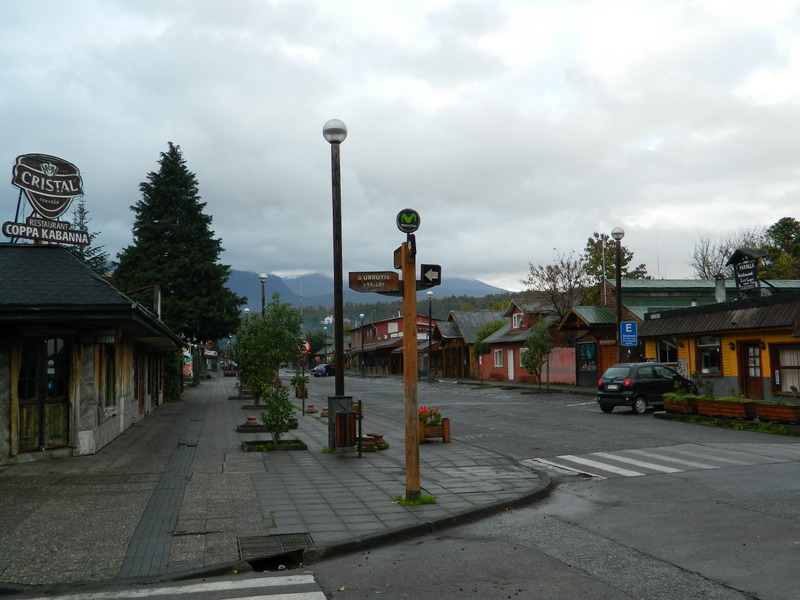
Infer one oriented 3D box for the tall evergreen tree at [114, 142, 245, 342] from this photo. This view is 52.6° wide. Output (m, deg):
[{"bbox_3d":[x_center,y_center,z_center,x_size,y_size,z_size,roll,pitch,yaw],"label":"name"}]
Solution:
[{"bbox_3d":[-15.196,-2.458,56.000,9.200,16.900,9.200,0,-4,-12],"label":"tall evergreen tree"}]

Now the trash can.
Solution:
[{"bbox_3d":[-0.888,2.129,13.350,0.360,0.590,0.360,0,-4,-12],"label":"trash can"}]

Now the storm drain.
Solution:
[{"bbox_3d":[-1.076,2.220,7.070,0.670,0.150,0.870,0,-4,-12],"label":"storm drain"}]

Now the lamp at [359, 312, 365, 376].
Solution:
[{"bbox_3d":[-3.458,4.098,74.000,0.450,5.800,0.450,0,-4,-12],"label":"lamp"}]

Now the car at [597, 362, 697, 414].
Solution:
[{"bbox_3d":[7.773,2.745,25.200,3.500,1.500,1.500,2,-5,-32],"label":"car"}]

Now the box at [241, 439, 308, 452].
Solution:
[{"bbox_3d":[-2.443,2.809,15.648,1.200,0.110,1.180,0,-5,-12],"label":"box"}]

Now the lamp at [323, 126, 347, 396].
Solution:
[{"bbox_3d":[-1.163,-0.698,15.176,0.468,5.505,0.468,0,-5,-12],"label":"lamp"}]

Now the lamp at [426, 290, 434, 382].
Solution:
[{"bbox_3d":[2.003,2.441,53.300,0.468,6.048,0.468,0,-5,-12],"label":"lamp"}]

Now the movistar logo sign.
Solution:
[{"bbox_3d":[0.103,-0.935,9.607,0.290,0.290,0.060,0,-5,-12],"label":"movistar logo sign"}]

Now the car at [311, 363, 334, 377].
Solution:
[{"bbox_3d":[-7.942,7.702,88.000,1.680,1.480,3.950,-3,-5,30],"label":"car"}]

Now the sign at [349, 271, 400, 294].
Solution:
[{"bbox_3d":[-0.294,-0.205,9.330,0.580,0.240,0.060,-1,-4,-3],"label":"sign"}]

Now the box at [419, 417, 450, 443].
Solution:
[{"bbox_3d":[0.613,2.592,16.131,0.635,0.490,0.600,0,-5,-12],"label":"box"}]

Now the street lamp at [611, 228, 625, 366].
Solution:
[{"bbox_3d":[7.613,0.524,28.185,0.468,6.150,0.468,0,-5,-12],"label":"street lamp"}]

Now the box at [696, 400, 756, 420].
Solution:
[{"bbox_3d":[8.213,2.747,20.243,0.550,0.380,2.032,0,-5,-12],"label":"box"}]

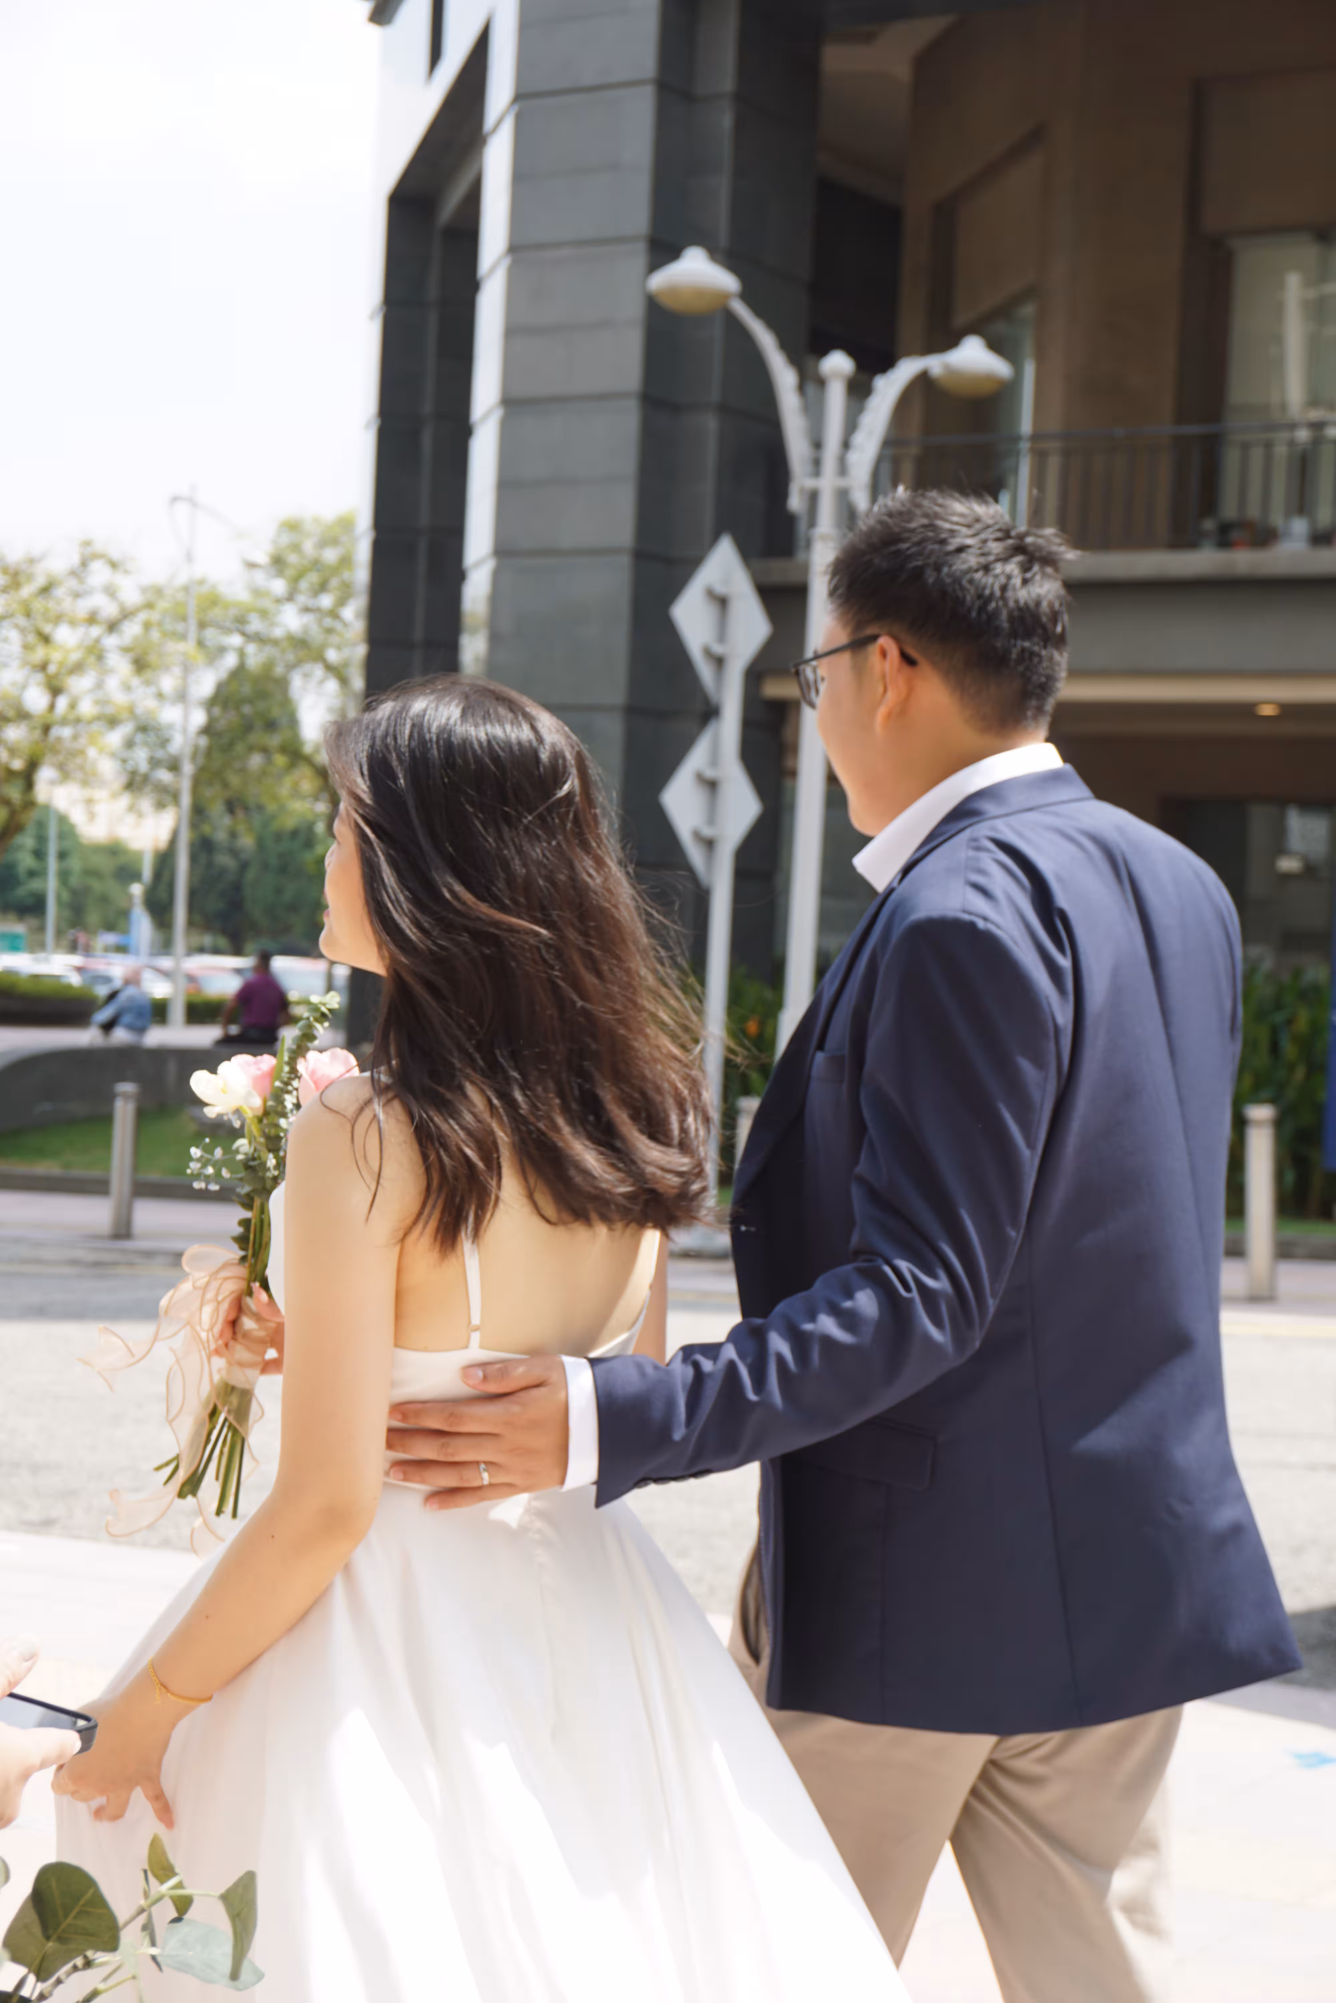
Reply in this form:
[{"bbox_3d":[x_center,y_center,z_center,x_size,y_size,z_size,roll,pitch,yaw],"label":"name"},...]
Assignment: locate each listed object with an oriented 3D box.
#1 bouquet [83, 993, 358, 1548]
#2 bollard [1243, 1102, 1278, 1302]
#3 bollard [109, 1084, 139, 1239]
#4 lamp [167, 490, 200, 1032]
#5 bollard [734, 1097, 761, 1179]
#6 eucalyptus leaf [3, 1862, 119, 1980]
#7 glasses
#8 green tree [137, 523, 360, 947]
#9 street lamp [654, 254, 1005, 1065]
[{"bbox_3d":[-0.342,0.202,2.330,0.200,0.430,0.200,9,-2,-6],"label":"bouquet"},{"bbox_3d":[2.553,0.867,13.200,0.135,0.850,0.135,1,1,0],"label":"bollard"},{"bbox_3d":[-2.947,0.866,16.600,0.135,0.850,0.135,3,1,0],"label":"bollard"},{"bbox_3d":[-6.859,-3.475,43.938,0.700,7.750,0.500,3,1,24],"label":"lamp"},{"bbox_3d":[0.385,0.892,14.600,0.135,0.850,0.135,2,1,0],"label":"bollard"},{"bbox_3d":[-0.328,0.496,1.650,0.060,0.065,0.018,20,9,-5],"label":"eucalyptus leaf"},{"bbox_3d":[0.188,-0.238,2.170,0.140,0.045,0.142,2,-9,-40],"label":"glasses"},{"bbox_3d":[-8.227,-4.943,64.915,6.000,10.600,6.000,3,1,0],"label":"green tree"},{"bbox_3d":[0.754,-1.276,16.459,0.500,5.100,2.900,4,1,40],"label":"street lamp"}]

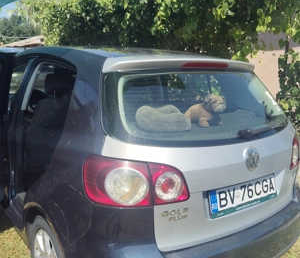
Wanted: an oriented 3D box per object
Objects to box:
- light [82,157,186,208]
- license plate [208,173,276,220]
[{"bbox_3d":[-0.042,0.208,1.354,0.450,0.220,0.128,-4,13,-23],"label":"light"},{"bbox_3d":[0.498,0.336,1.679,0.526,0.124,0.020,-7,2,-35],"label":"license plate"}]

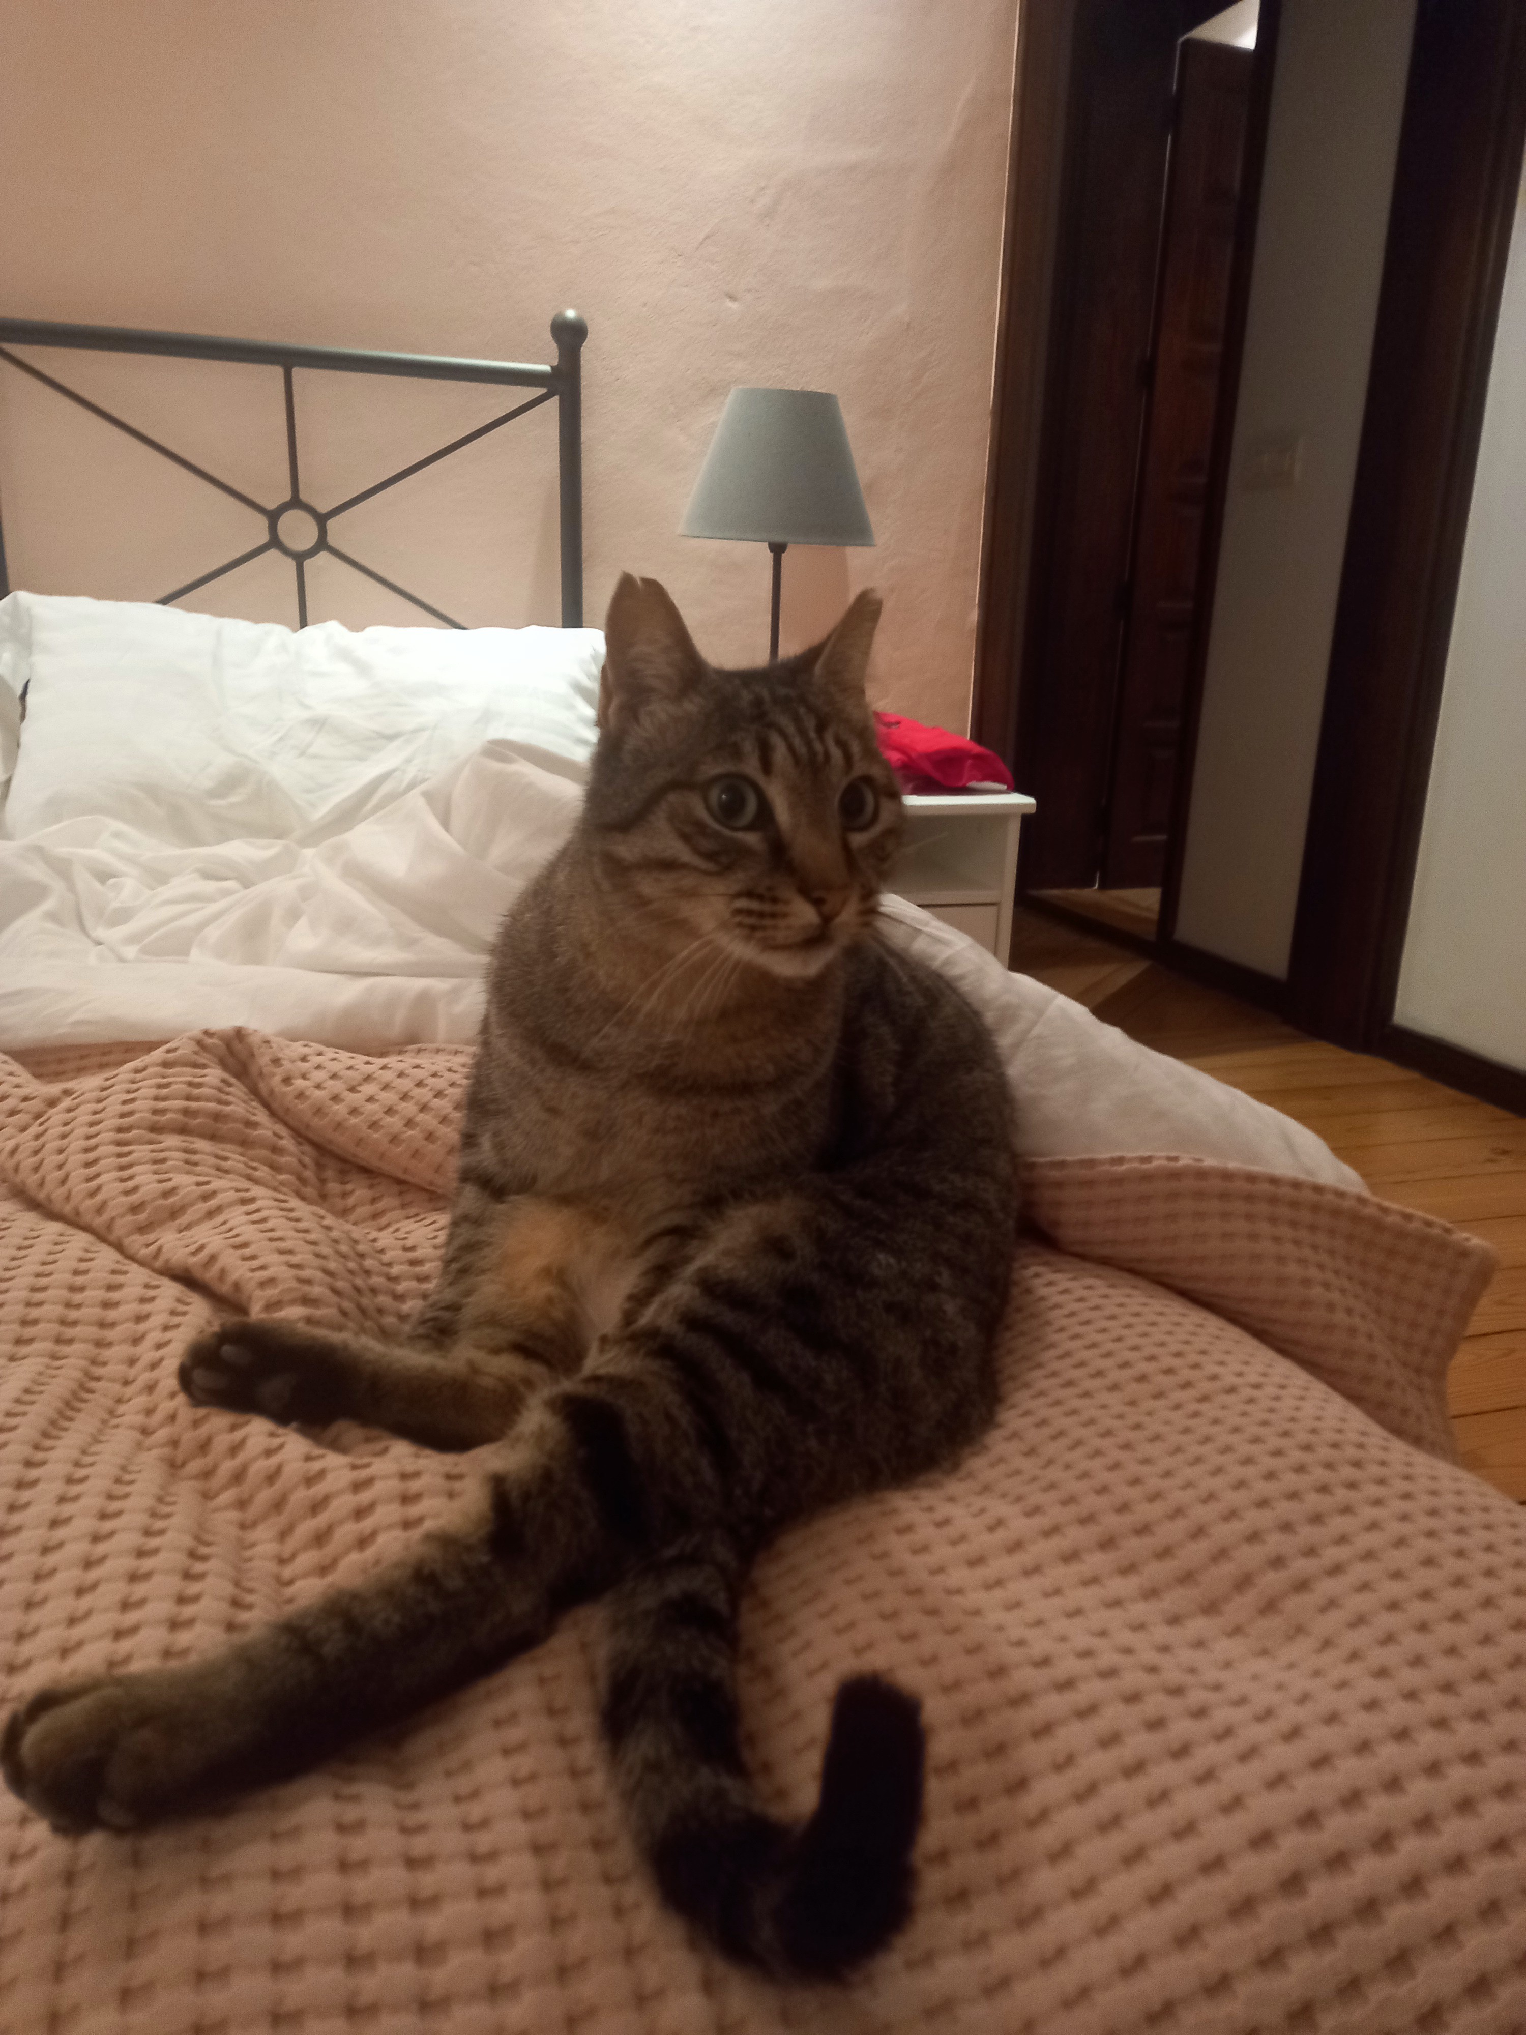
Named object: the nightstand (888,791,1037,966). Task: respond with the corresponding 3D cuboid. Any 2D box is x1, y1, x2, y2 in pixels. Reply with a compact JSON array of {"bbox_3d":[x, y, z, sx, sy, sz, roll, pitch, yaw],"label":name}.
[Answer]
[{"bbox_3d":[0.084,-0.052,2.127,0.435,0.564,0.395,-4,17,-19],"label":"nightstand"}]

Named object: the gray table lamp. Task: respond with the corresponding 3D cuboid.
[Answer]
[{"bbox_3d":[0.018,-0.569,1.977,0.260,0.510,0.260,-4,17,-19],"label":"gray table lamp"}]

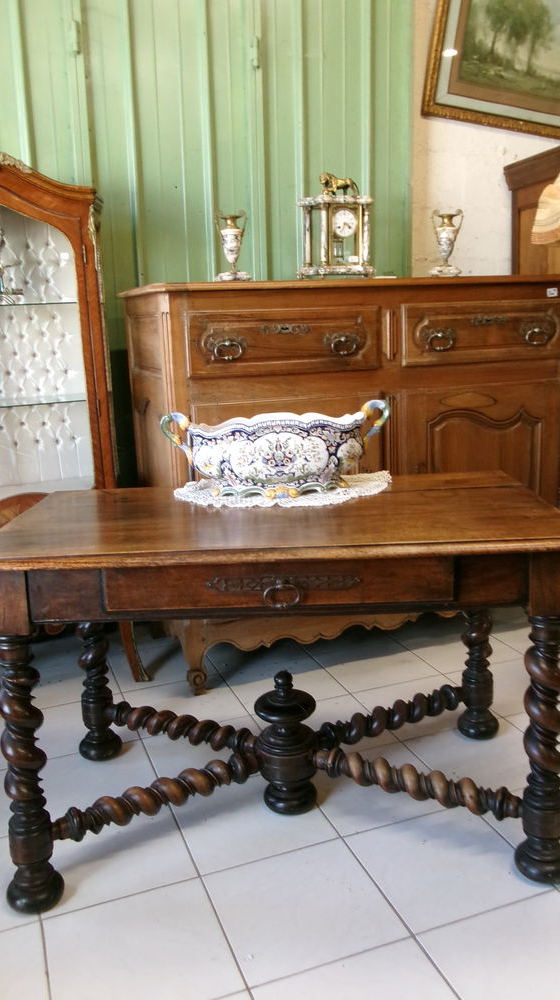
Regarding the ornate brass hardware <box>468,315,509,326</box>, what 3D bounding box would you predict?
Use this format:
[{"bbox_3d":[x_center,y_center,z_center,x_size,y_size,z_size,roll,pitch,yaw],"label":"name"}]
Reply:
[{"bbox_3d":[0.691,-0.592,2.676,0.149,0.039,0.013,-6,13,-17],"label":"ornate brass hardware"}]

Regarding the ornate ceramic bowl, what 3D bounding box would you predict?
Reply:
[{"bbox_3d":[0.001,-0.127,1.984,0.570,0.212,0.235,-5,13,-13],"label":"ornate ceramic bowl"}]

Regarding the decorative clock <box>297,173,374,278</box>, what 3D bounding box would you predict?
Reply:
[{"bbox_3d":[0.181,-0.893,2.659,0.200,0.340,0.148,-8,14,-24],"label":"decorative clock"}]

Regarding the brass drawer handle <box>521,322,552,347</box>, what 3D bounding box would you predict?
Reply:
[{"bbox_3d":[0.872,-0.564,2.742,0.129,0.082,0.032,-6,13,-17],"label":"brass drawer handle"}]

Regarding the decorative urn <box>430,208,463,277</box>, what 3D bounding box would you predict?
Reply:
[{"bbox_3d":[0.575,-0.882,2.792,0.108,0.230,0.095,-6,13,-17],"label":"decorative urn"}]

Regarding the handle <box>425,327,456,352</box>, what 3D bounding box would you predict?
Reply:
[{"bbox_3d":[0.521,-0.522,2.634,0.117,0.075,0.032,-6,13,-17],"label":"handle"}]

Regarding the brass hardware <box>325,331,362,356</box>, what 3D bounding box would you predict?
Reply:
[{"bbox_3d":[0.196,-0.487,2.533,0.121,0.071,0.032,-6,13,-17],"label":"brass hardware"}]

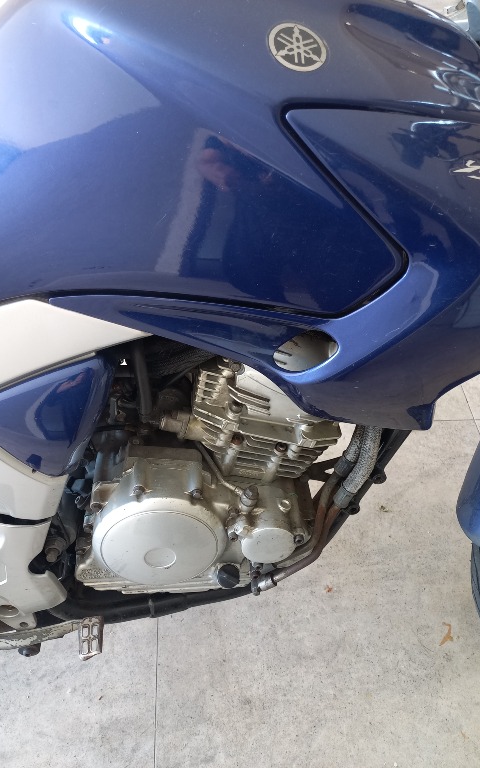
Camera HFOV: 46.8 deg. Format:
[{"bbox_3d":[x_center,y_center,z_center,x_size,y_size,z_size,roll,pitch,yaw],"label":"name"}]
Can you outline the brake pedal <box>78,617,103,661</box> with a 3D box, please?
[{"bbox_3d":[-0.194,0.333,0.725,0.030,0.020,0.054,-1,34,-5],"label":"brake pedal"}]

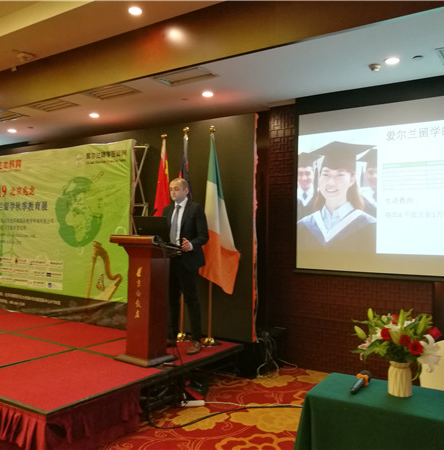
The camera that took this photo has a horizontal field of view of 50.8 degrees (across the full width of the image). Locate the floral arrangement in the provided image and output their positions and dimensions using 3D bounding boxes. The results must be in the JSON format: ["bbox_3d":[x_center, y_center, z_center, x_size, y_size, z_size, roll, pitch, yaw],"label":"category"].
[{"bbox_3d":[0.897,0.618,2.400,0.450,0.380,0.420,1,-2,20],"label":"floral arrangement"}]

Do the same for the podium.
[{"bbox_3d":[-0.731,0.691,4.502,0.560,1.160,0.480,0,-2,33],"label":"podium"}]

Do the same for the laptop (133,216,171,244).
[{"bbox_3d":[-0.610,0.084,4.538,0.390,0.280,0.300,0,-10,27],"label":"laptop"}]

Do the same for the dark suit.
[{"bbox_3d":[-0.390,0.468,4.856,0.520,1.490,0.360,0,-2,33],"label":"dark suit"}]

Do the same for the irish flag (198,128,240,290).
[{"bbox_3d":[-0.024,-0.138,5.084,0.540,1.750,0.280,0,-2,33],"label":"irish flag"}]

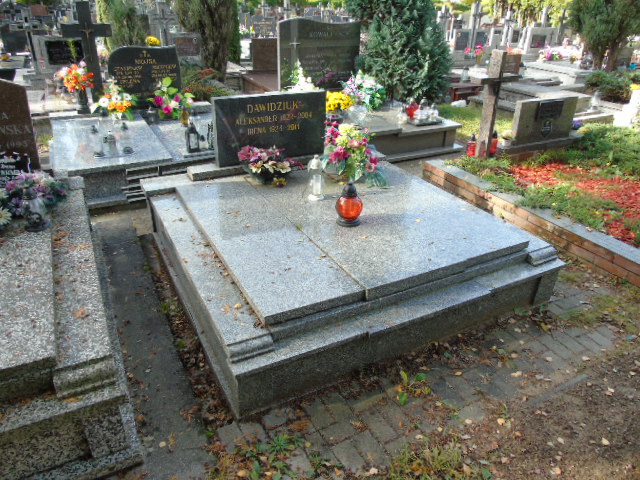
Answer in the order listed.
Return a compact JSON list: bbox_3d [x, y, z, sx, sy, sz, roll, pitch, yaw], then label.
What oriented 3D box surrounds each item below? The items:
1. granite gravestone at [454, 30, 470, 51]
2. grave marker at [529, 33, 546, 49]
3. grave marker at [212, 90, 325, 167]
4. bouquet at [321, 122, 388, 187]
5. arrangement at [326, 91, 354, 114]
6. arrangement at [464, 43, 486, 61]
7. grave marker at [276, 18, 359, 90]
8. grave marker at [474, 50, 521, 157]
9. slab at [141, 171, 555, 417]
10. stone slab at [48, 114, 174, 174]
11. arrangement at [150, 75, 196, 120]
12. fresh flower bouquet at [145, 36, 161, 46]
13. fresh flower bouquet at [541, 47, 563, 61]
[{"bbox_3d":[3.313,-4.616,10.698,0.360,0.453,0.082,-13,32,-26],"label":"granite gravestone"},{"bbox_3d":[5.394,-4.864,11.360,0.499,0.296,0.030,-13,31,-25],"label":"grave marker"},{"bbox_3d":[-0.375,-0.881,3.627,0.920,0.513,0.090,-13,31,-25],"label":"grave marker"},{"bbox_3d":[0.265,-0.646,3.454,0.492,0.468,0.433,-13,31,-25],"label":"bouquet"},{"bbox_3d":[0.182,-1.520,5.093,0.374,0.248,0.356,1,28,-1],"label":"arrangement"},{"bbox_3d":[3.323,-4.028,9.876,0.446,0.403,0.356,-13,31,-25],"label":"arrangement"},{"bbox_3d":[0.005,-2.385,6.052,1.102,0.865,0.093,-13,32,-26],"label":"grave marker"},{"bbox_3d":[1.769,-1.340,4.671,0.556,1.071,0.165,-13,32,-26],"label":"grave marker"},{"bbox_3d":[0.092,-0.035,3.077,2.050,0.355,1.967,-13,32,-26],"label":"slab"},{"bbox_3d":[-2.034,-0.932,4.387,0.887,0.048,1.720,-13,31,-25],"label":"stone slab"},{"bbox_3d":[-1.614,-1.549,5.024,0.476,0.480,0.405,-13,31,-25],"label":"arrangement"},{"bbox_3d":[-2.429,-2.844,6.687,0.185,0.185,0.185,-13,32,-26],"label":"fresh flower bouquet"},{"bbox_3d":[5.498,-4.458,11.061,0.453,0.288,0.361,-13,32,-26],"label":"fresh flower bouquet"}]

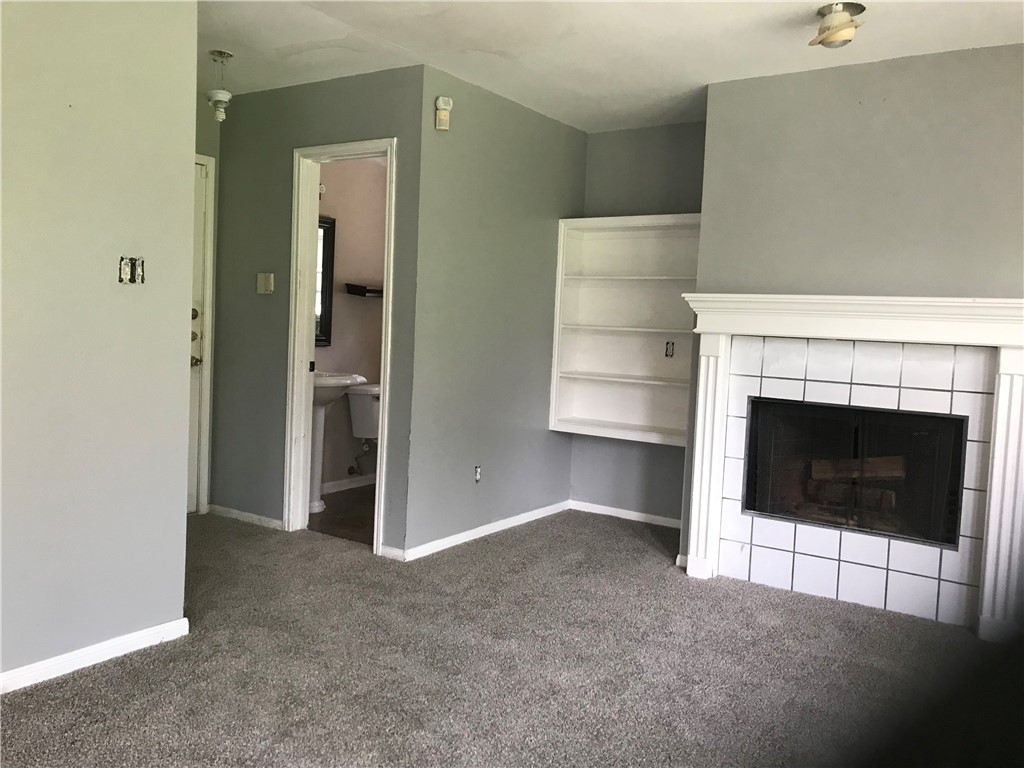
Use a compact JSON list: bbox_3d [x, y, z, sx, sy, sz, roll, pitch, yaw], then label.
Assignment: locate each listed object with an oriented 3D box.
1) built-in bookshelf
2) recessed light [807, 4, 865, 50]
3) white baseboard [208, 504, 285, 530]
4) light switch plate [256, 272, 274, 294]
[{"bbox_3d":[0.803,-0.329,5.015,1.080,1.312,0.310,5,5,33],"label":"built-in bookshelf"},{"bbox_3d":[1.230,-1.342,3.129,0.200,0.145,0.200,5,5,33],"label":"recessed light"},{"bbox_3d":[-1.545,0.770,4.786,0.650,0.063,0.015,5,5,33],"label":"white baseboard"},{"bbox_3d":[-1.376,-0.559,4.612,0.128,0.120,0.022,5,5,33],"label":"light switch plate"}]

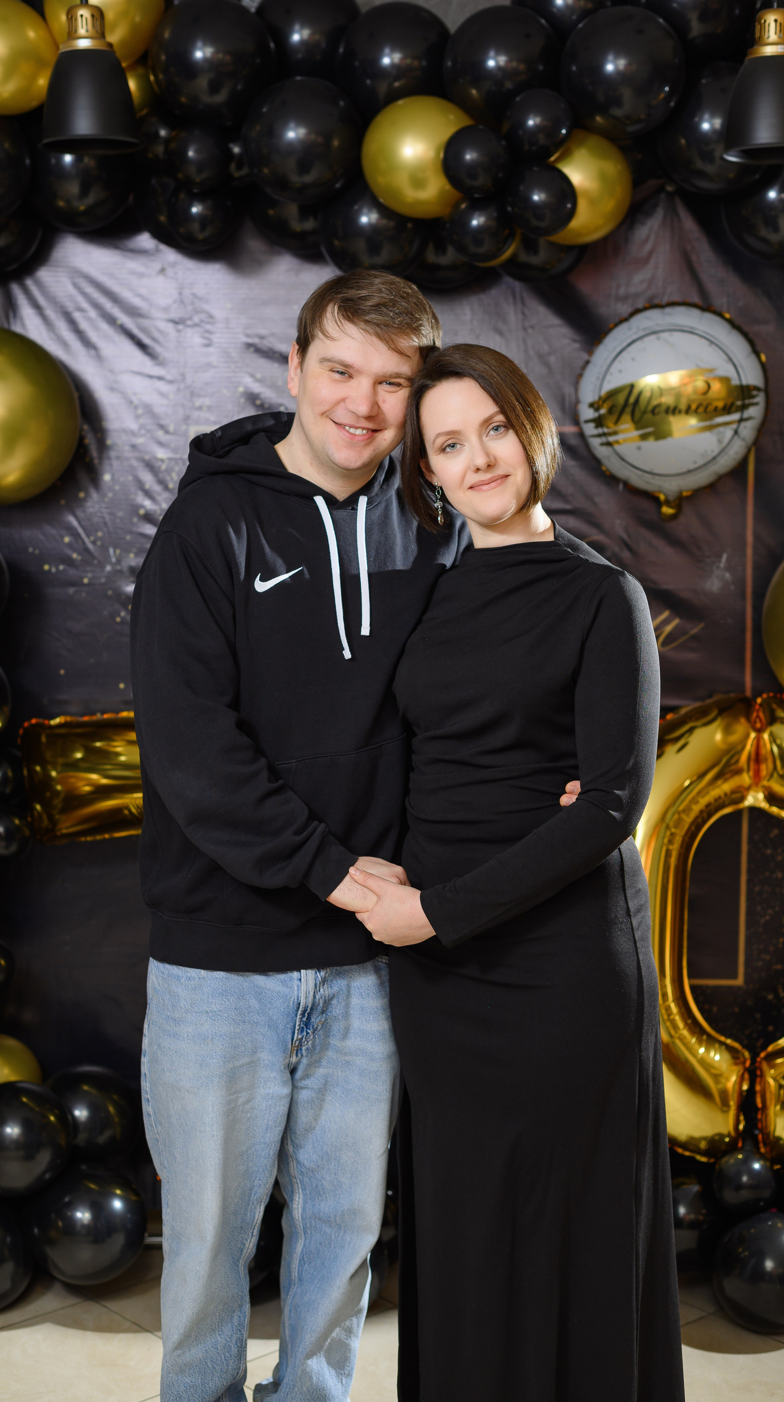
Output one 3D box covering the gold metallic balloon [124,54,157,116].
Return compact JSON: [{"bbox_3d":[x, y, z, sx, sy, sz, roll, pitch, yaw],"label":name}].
[{"bbox_3d":[-0.468,-1.069,3.372,0.119,0.121,0.119,0,6,4],"label":"gold metallic balloon"}]

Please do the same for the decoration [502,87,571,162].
[{"bbox_3d":[0.251,-0.999,3.376,0.123,0.126,0.128,0,6,0],"label":"decoration"}]

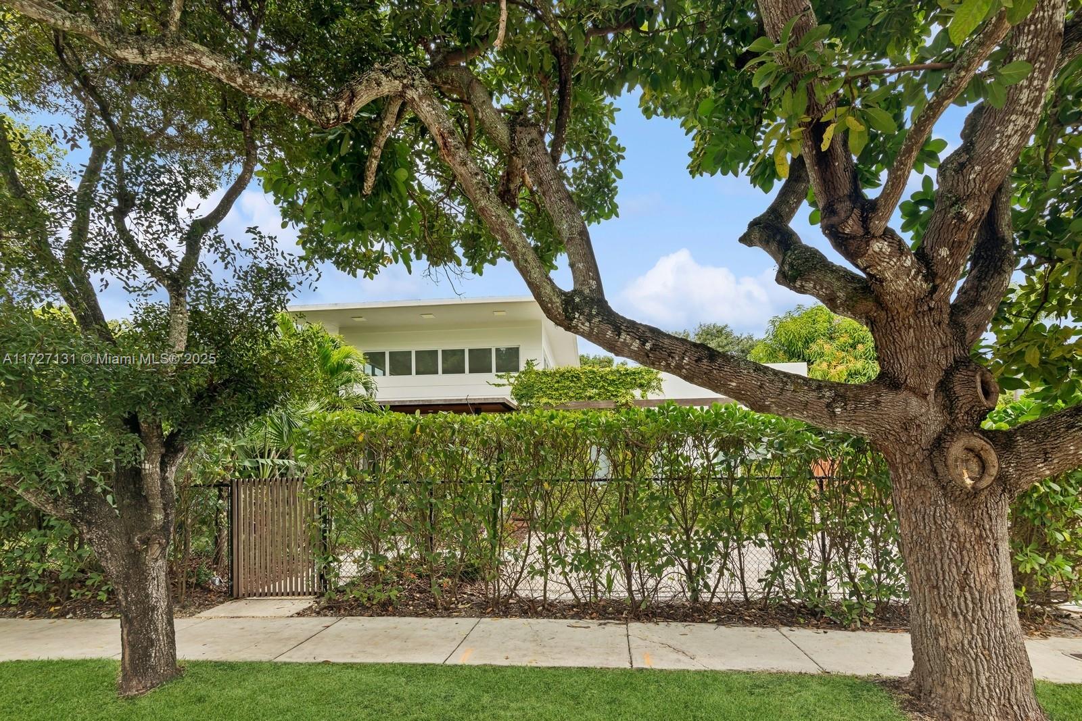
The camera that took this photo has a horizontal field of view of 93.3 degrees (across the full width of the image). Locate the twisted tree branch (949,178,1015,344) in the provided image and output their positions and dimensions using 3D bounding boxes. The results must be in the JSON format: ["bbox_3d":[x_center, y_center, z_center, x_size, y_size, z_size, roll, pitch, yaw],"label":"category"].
[{"bbox_3d":[3.080,-0.660,3.580,0.350,1.120,0.380,-4,-5,40],"label":"twisted tree branch"}]

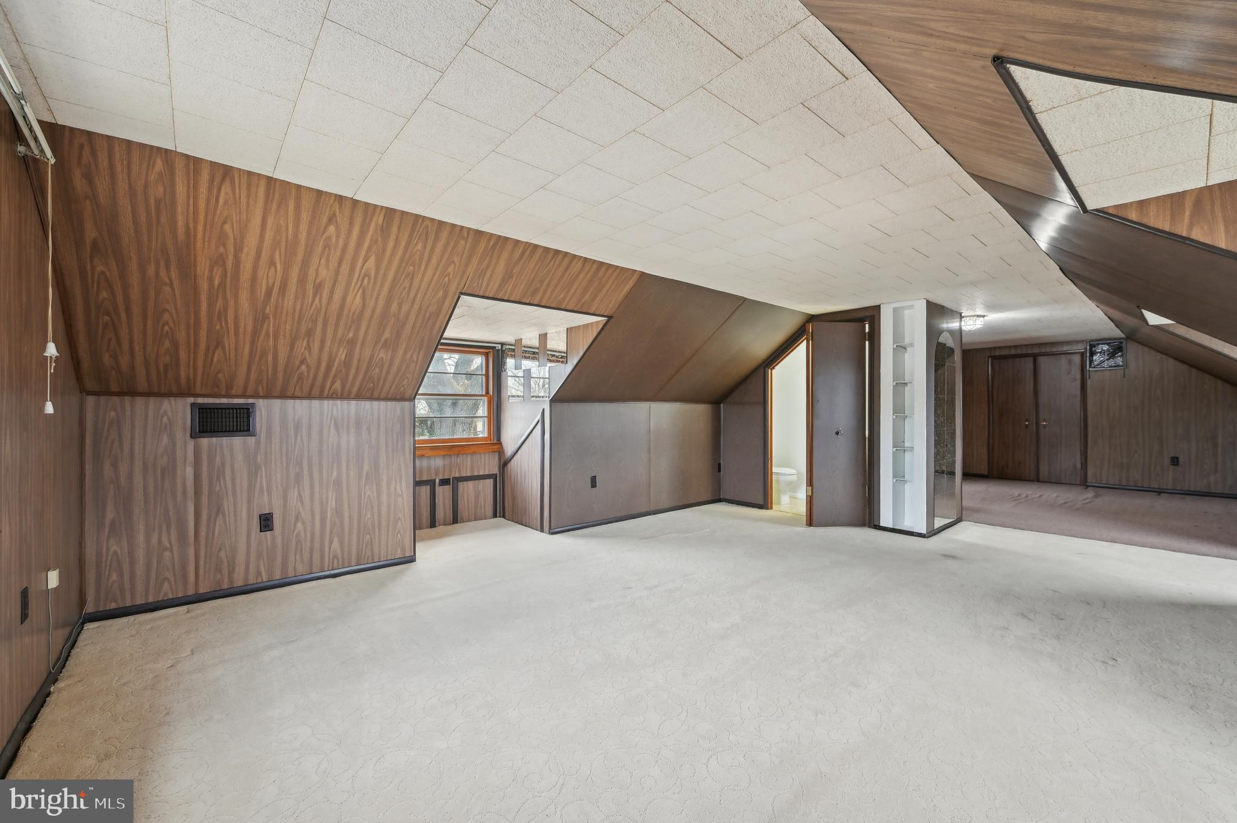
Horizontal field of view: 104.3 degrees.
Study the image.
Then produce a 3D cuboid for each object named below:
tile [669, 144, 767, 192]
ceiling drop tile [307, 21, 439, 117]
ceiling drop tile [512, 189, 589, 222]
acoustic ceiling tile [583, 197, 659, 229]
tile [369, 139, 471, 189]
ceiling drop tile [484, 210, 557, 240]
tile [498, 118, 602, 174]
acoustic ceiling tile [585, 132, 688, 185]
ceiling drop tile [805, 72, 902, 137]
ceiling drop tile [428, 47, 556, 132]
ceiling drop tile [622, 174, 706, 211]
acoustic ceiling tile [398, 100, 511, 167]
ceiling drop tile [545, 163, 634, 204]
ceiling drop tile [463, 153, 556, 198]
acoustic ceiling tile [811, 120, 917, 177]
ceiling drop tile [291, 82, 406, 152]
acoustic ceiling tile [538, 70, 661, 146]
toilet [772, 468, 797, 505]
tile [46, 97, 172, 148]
[{"bbox_3d":[0.408,-1.000,1.983,0.305,0.018,0.305,0,1,-41],"label":"tile"},{"bbox_3d":[-0.729,-1.008,1.435,0.306,0.018,0.304,0,0,-41],"label":"ceiling drop tile"},{"bbox_3d":[-0.324,-1.002,2.349,0.305,0.018,0.305,0,0,-40],"label":"ceiling drop tile"},{"bbox_3d":[0.007,-1.012,2.451,0.306,0.018,0.304,0,0,-41],"label":"acoustic ceiling tile"},{"bbox_3d":[-0.796,-1.002,1.963,0.305,0.018,0.305,0,0,-40],"label":"tile"},{"bbox_3d":[-0.525,-1.002,2.578,0.305,0.018,0.305,0,0,-40],"label":"ceiling drop tile"},{"bbox_3d":[-0.267,-1.009,1.835,0.306,0.018,0.304,0,0,-41],"label":"tile"},{"bbox_3d":[0.070,-1.008,1.915,0.306,0.018,0.304,0,0,-41],"label":"acoustic ceiling tile"},{"bbox_3d":[0.776,-1.002,1.573,0.305,0.018,0.204,0,0,-40],"label":"ceiling drop tile"},{"bbox_3d":[-0.398,-1.004,1.516,0.305,0.018,0.305,0,1,-41],"label":"ceiling drop tile"},{"bbox_3d":[0.207,-1.010,2.222,0.306,0.018,0.304,0,0,-41],"label":"ceiling drop tile"},{"bbox_3d":[-0.598,-1.009,1.746,0.305,0.018,0.305,0,1,-41],"label":"acoustic ceiling tile"},{"bbox_3d":[-0.130,-1.011,2.143,0.306,0.018,0.304,0,0,-41],"label":"ceiling drop tile"},{"bbox_3d":[-0.461,-1.002,2.044,0.305,0.018,0.305,0,0,-40],"label":"ceiling drop tile"},{"bbox_3d":[0.939,-1.005,1.848,0.306,0.018,0.304,0,0,-41],"label":"acoustic ceiling tile"},{"bbox_3d":[-0.931,-1.011,1.664,0.305,0.018,0.305,0,1,-41],"label":"ceiling drop tile"},{"bbox_3d":[-0.065,-1.001,1.597,0.305,0.018,0.305,0,1,-41],"label":"acoustic ceiling tile"},{"bbox_3d":[1.913,0.765,6.024,0.430,0.750,0.700,0,0,-40],"label":"toilet"},{"bbox_3d":[-1.779,-1.021,1.712,0.305,0.018,0.183,0,1,-41],"label":"tile"}]

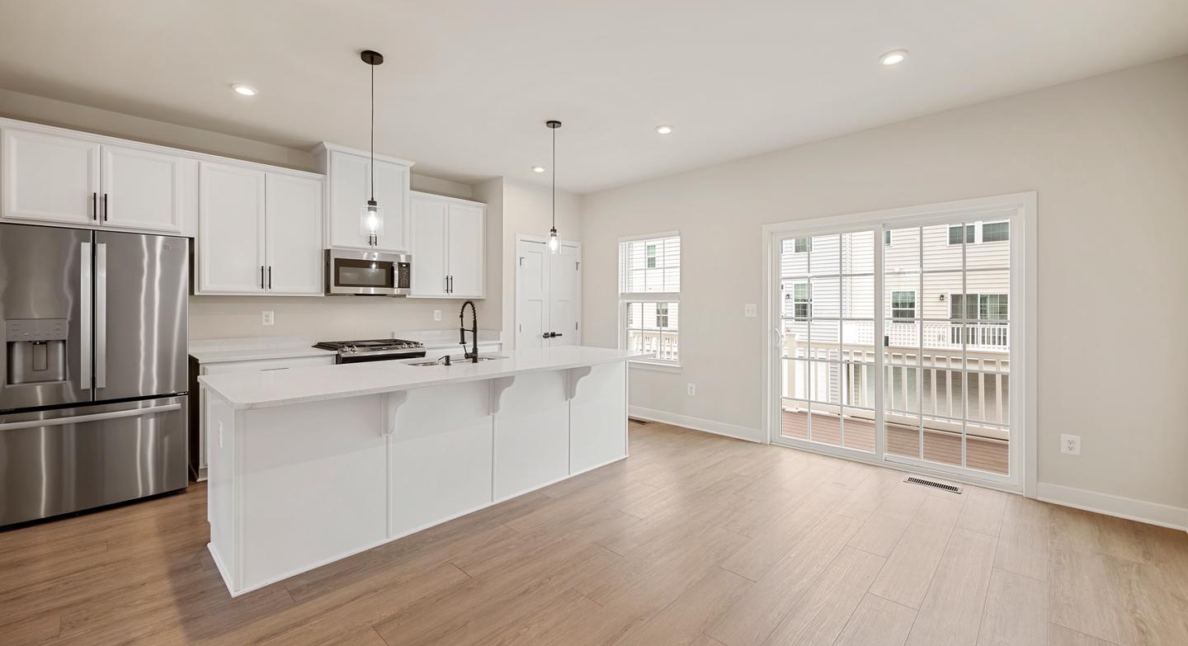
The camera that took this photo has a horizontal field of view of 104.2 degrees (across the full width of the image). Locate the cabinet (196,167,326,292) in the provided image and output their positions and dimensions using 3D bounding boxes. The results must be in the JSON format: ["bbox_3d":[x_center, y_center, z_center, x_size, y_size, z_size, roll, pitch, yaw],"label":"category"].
[{"bbox_3d":[-2.901,-0.770,4.019,0.330,1.090,0.910,2,3,45],"label":"cabinet"}]

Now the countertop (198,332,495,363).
[{"bbox_3d":[-2.211,0.206,4.578,0.620,0.140,2.635,2,3,45],"label":"countertop"}]

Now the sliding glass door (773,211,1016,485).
[{"bbox_3d":[2.357,0.167,3.856,1.740,2.000,0.110,2,3,45],"label":"sliding glass door"}]

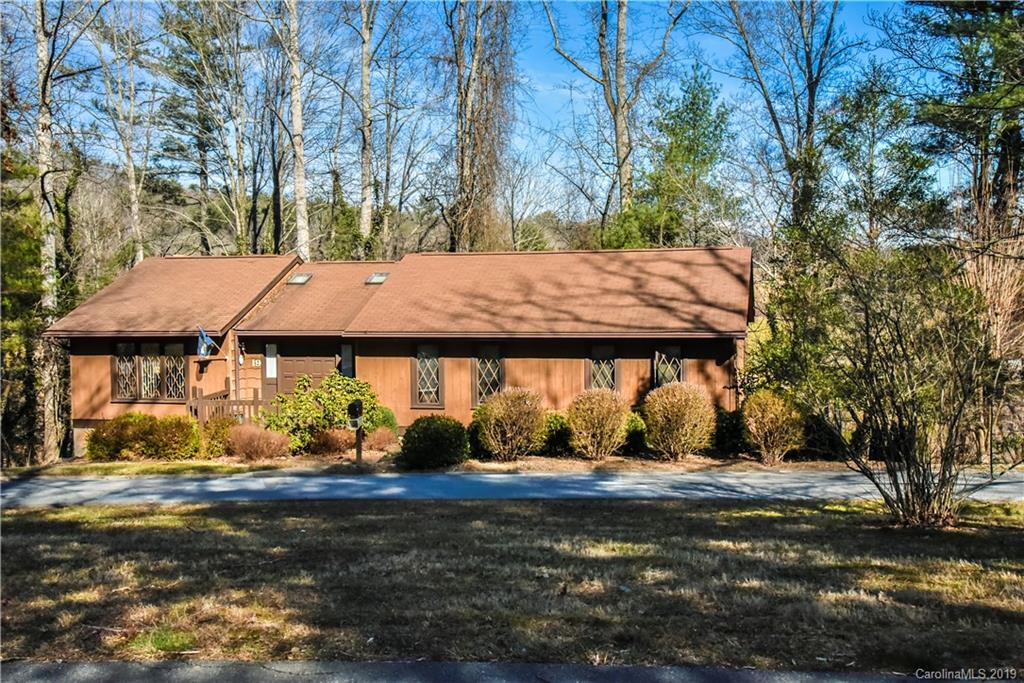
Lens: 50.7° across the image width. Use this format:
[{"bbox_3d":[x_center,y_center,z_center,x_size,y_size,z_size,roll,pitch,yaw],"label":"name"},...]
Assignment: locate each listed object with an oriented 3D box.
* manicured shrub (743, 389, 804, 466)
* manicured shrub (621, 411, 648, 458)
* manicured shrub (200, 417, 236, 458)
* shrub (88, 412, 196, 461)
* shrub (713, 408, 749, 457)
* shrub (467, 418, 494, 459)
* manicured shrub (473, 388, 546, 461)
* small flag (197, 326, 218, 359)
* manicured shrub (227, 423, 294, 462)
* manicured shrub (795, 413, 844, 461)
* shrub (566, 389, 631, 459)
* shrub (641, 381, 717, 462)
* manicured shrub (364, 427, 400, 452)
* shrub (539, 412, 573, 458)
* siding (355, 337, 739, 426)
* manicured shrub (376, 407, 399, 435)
[{"bbox_3d":[5.975,1.965,24.700,1.420,1.780,1.400,0,1,14],"label":"manicured shrub"},{"bbox_3d":[2.854,2.179,25.600,0.950,1.100,0.950,0,0,14],"label":"manicured shrub"},{"bbox_3d":[-7.820,2.567,28.900,1.100,1.100,1.100,0,1,14],"label":"manicured shrub"},{"bbox_3d":[-9.734,2.496,28.400,3.000,1.250,1.400,0,0,14],"label":"shrub"},{"bbox_3d":[5.191,2.172,25.800,1.150,1.150,1.150,0,1,14],"label":"shrub"},{"bbox_3d":[-0.693,2.287,26.300,0.950,1.050,0.950,0,0,0],"label":"shrub"},{"bbox_3d":[-0.035,1.958,25.500,1.700,1.720,1.650,0,0,0],"label":"manicured shrub"},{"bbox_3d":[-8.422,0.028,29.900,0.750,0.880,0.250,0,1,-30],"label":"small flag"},{"bbox_3d":[-6.587,2.635,28.200,1.700,0.900,1.400,0,1,14],"label":"manicured shrub"},{"bbox_3d":[7.197,2.223,25.300,1.250,1.150,1.200,0,1,14],"label":"manicured shrub"},{"bbox_3d":[2.008,1.927,25.100,1.500,1.680,1.500,0,0,14],"label":"shrub"},{"bbox_3d":[3.912,1.880,25.400,1.690,1.820,1.650,0,1,14],"label":"shrub"},{"bbox_3d":[-3.187,2.393,26.400,0.850,0.660,0.800,0,0,0],"label":"manicured shrub"},{"bbox_3d":[1.066,2.280,26.500,1.100,1.120,1.100,0,1,14],"label":"shrub"},{"bbox_3d":[0.680,1.030,27.000,9.800,2.300,0.350,0,0,14],"label":"siding"},{"bbox_3d":[-3.272,2.106,27.100,0.900,0.950,0.900,0,0,14],"label":"manicured shrub"}]

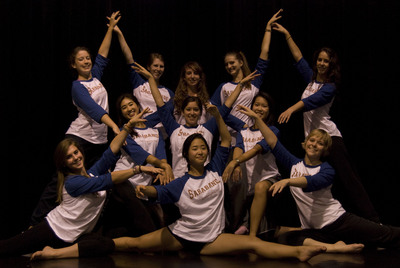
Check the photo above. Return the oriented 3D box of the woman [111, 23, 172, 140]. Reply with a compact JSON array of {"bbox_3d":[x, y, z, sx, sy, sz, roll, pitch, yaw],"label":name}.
[{"bbox_3d":[-0.459,-0.038,4.870,0.580,1.750,0.420,0,2,-7],"label":"woman"}]

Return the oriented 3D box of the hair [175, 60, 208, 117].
[{"bbox_3d":[-0.074,-0.395,5.020,0.295,0.475,0.250,0,2,0],"label":"hair"}]

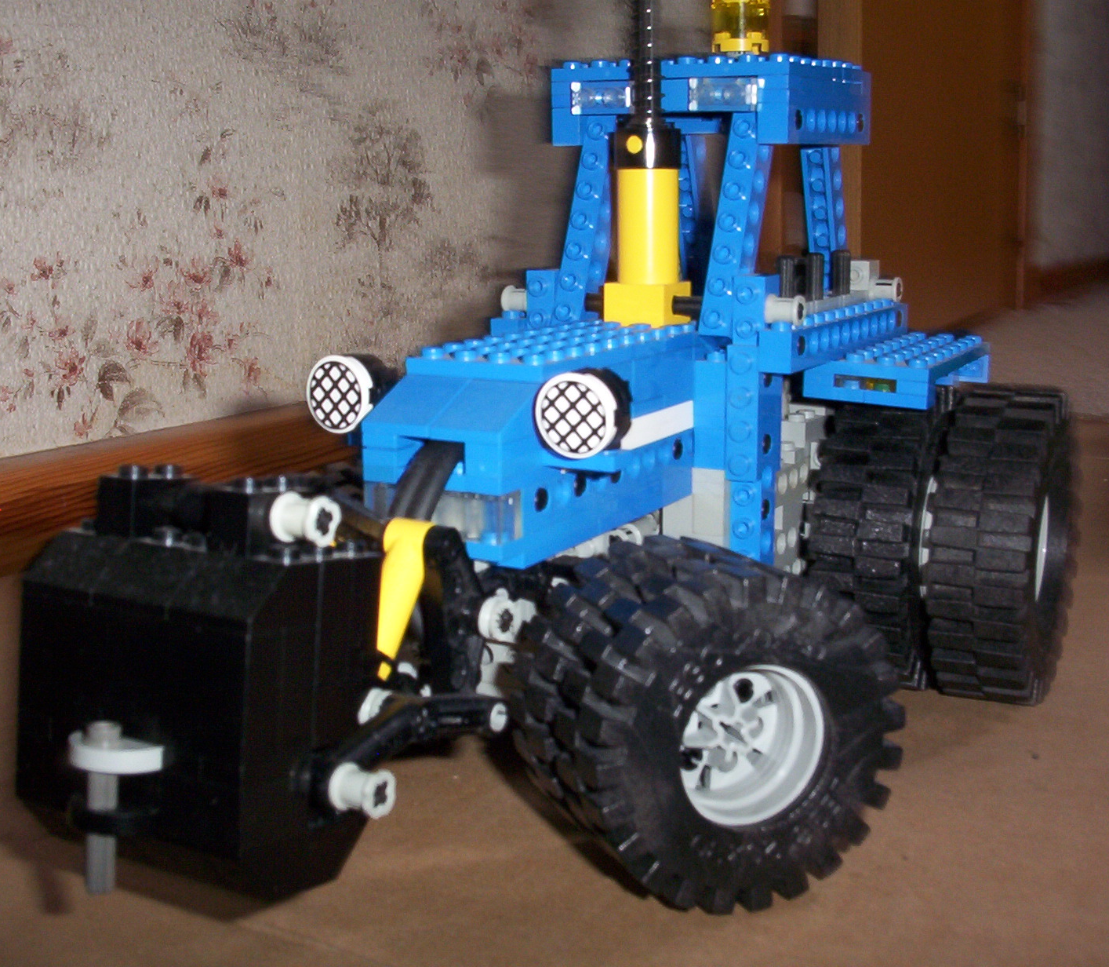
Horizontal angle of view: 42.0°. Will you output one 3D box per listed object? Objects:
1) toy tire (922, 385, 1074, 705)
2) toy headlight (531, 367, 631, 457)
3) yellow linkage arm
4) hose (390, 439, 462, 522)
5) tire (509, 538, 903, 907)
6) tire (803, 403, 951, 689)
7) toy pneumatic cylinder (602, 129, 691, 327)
[{"bbox_3d":[0.118,0.016,0.379,0.026,0.081,0.081,6,13,26],"label":"toy tire"},{"bbox_3d":[0.005,-0.013,0.271,0.016,0.016,0.008,6,16,29],"label":"toy headlight"},{"bbox_3d":[-0.028,0.021,0.275,0.009,0.033,0.009,6,-2,29],"label":"yellow linkage arm"},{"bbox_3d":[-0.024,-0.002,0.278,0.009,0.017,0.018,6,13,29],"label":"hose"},{"bbox_3d":[0.030,0.045,0.283,0.064,0.064,0.042,-5,10,-22],"label":"tire"},{"bbox_3d":[0.092,0.014,0.392,0.026,0.081,0.081,6,13,26],"label":"tire"},{"bbox_3d":[0.023,-0.061,0.351,0.017,0.048,0.017,6,13,29],"label":"toy pneumatic cylinder"}]

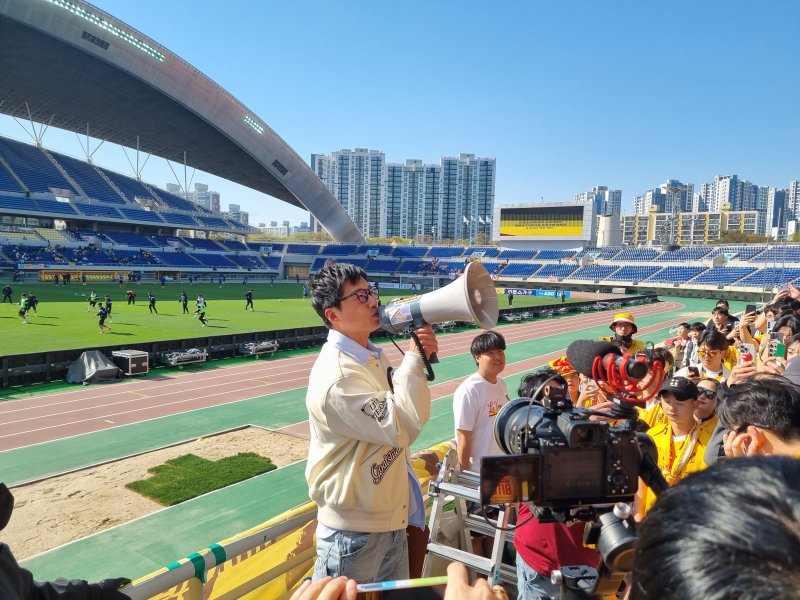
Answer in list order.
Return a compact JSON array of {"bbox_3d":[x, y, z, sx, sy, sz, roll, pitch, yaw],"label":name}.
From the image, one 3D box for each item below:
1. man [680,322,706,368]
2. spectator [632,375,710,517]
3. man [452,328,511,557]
[{"bbox_3d":[3.690,1.053,7.646,0.460,1.540,0.320,4,4,38],"label":"man"},{"bbox_3d":[1.392,1.215,3.169,0.500,1.640,0.360,4,4,38],"label":"spectator"},{"bbox_3d":[0.449,1.045,3.382,0.500,1.750,0.330,-1,5,-42],"label":"man"}]

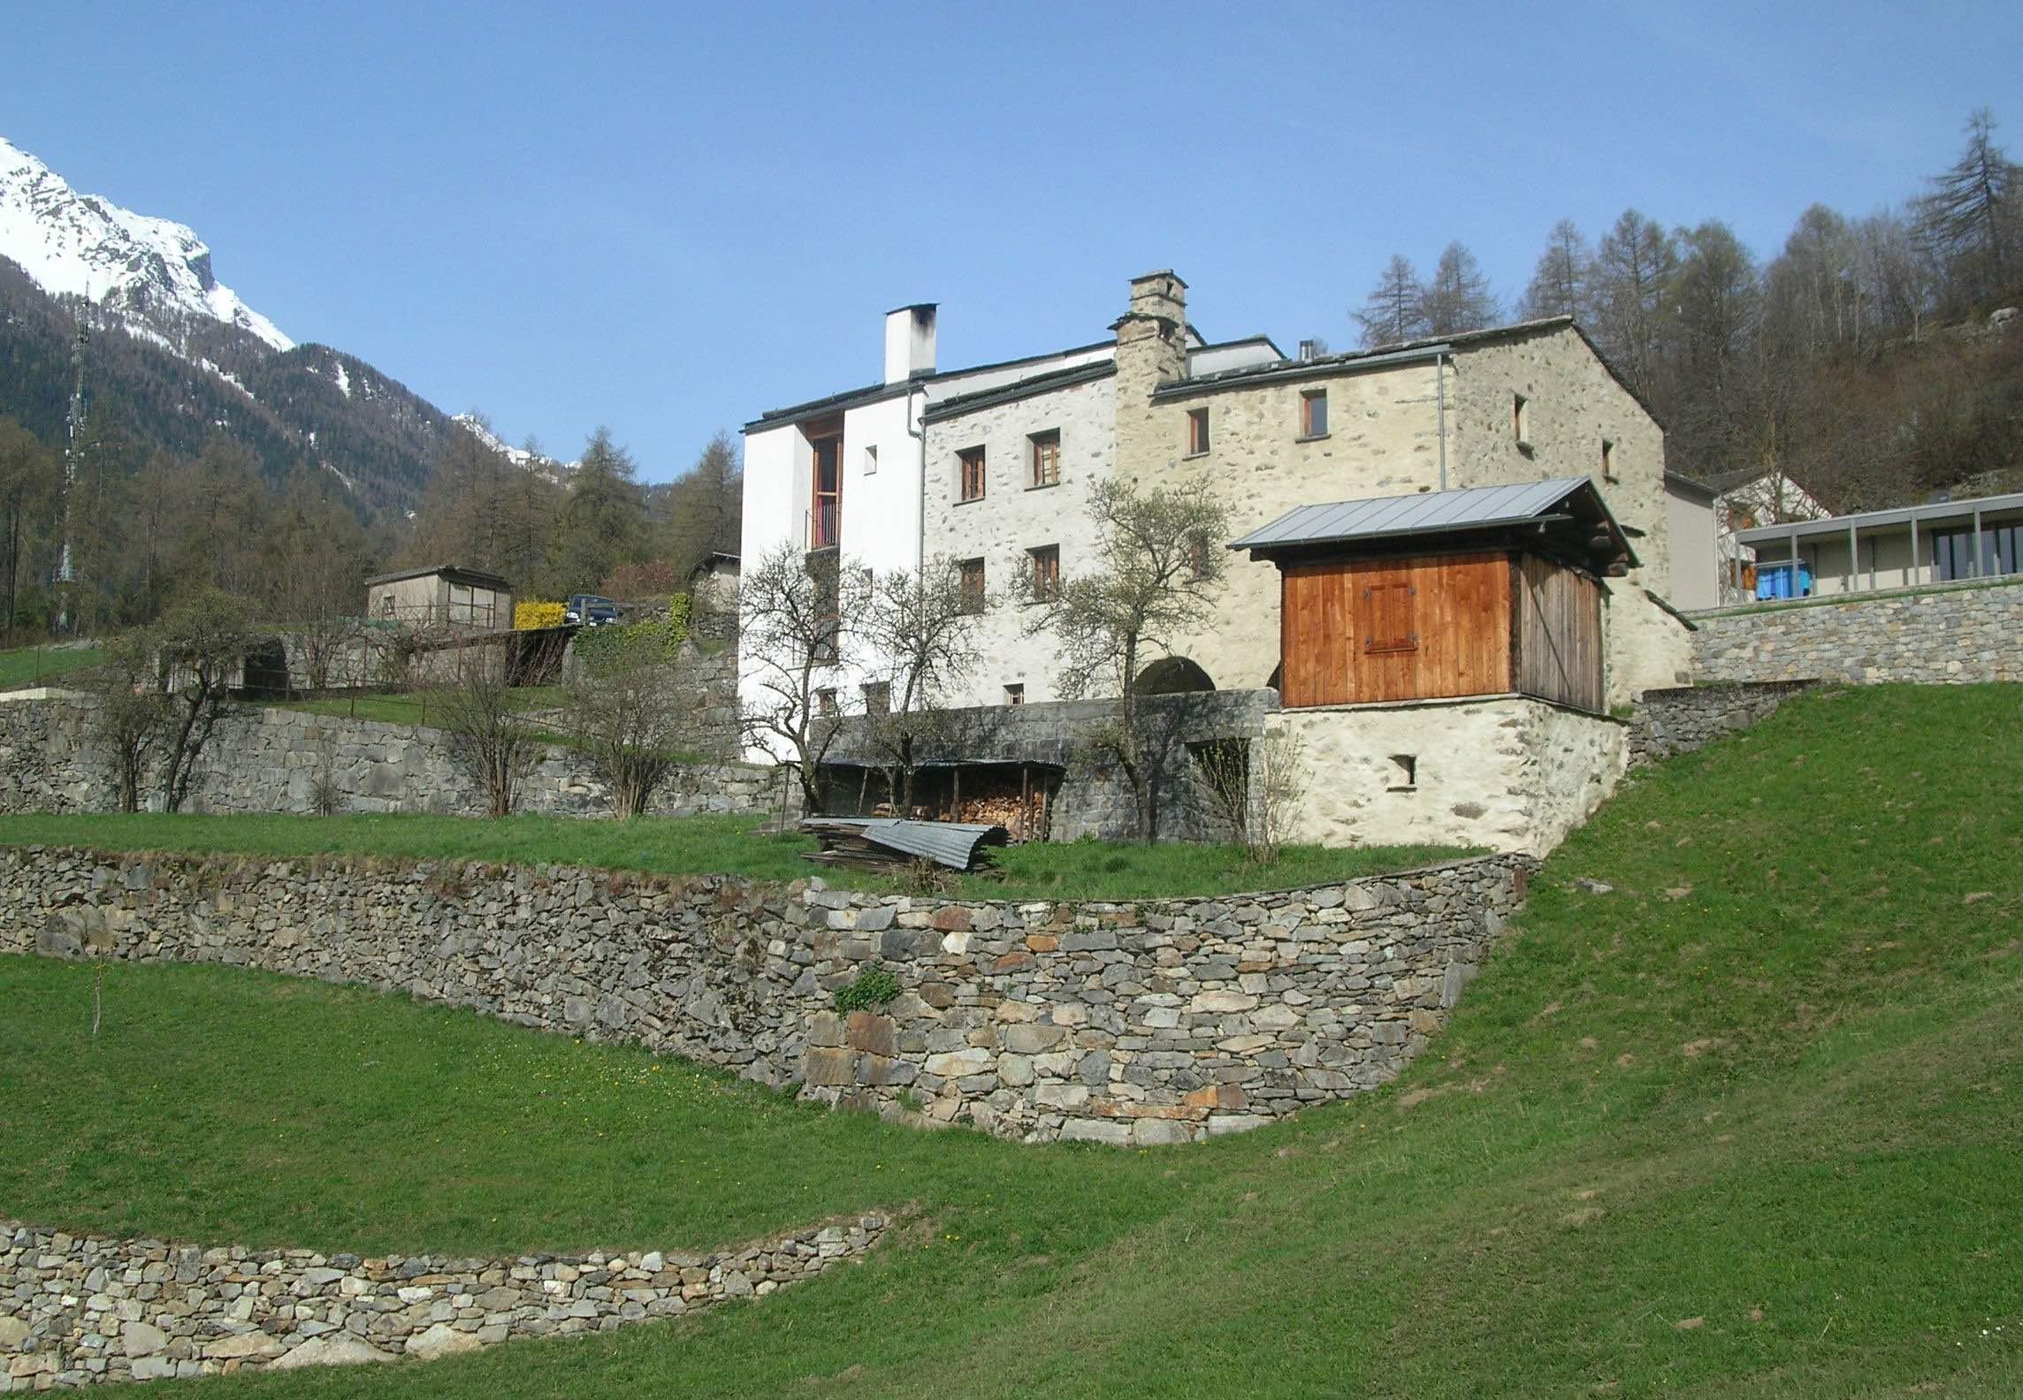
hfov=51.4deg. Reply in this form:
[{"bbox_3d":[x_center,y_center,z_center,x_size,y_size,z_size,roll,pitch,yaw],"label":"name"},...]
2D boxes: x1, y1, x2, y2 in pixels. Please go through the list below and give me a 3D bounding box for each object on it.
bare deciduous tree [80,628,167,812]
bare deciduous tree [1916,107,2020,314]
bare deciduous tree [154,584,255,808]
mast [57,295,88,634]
[{"bbox_3d":[-20.607,0.465,48.808,2.100,4.300,2.100,4,-8,-23],"label":"bare deciduous tree"},{"bbox_3d":[52.493,-26.592,114.349,6.000,11.900,6.000,-3,-8,25],"label":"bare deciduous tree"},{"bbox_3d":[-18.759,0.001,48.869,2.500,5.300,2.500,3,-8,-21],"label":"bare deciduous tree"},{"bbox_3d":[-104.921,-26.446,235.104,2.600,39.700,2.600,4,-8,-24],"label":"mast"}]

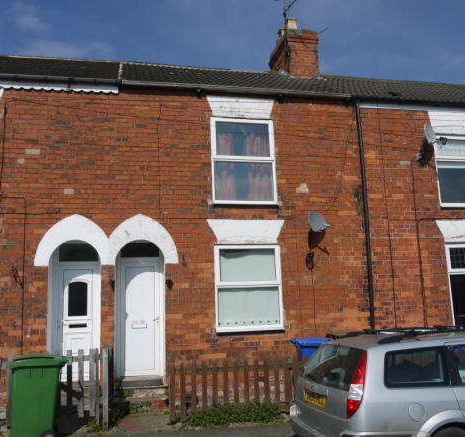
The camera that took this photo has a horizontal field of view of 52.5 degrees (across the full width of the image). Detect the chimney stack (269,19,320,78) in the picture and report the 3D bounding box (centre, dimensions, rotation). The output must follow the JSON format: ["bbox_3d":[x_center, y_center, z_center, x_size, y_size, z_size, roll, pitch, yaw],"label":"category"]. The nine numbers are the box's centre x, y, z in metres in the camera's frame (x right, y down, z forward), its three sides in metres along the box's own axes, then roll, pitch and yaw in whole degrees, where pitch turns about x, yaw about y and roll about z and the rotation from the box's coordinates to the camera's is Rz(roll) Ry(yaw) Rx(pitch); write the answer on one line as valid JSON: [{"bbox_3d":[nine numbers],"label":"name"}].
[{"bbox_3d":[1.673,-4.247,12.623,0.844,1.925,1.400,0,-9,-11],"label":"chimney stack"}]

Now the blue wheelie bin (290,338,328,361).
[{"bbox_3d":[1.307,2.472,7.654,0.730,1.070,0.580,0,-9,-11],"label":"blue wheelie bin"}]

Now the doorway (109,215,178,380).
[{"bbox_3d":[-1.476,1.296,7.890,1.142,2.729,0.300,0,-9,-11],"label":"doorway"}]

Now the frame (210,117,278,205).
[{"bbox_3d":[0.215,-1.047,8.549,1.188,1.607,0.100,0,-9,-11],"label":"frame"}]

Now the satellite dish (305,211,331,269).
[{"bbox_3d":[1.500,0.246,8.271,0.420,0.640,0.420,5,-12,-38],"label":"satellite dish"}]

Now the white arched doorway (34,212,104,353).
[{"bbox_3d":[-2.600,1.278,7.667,1.150,2.694,0.300,0,-9,-11],"label":"white arched doorway"}]

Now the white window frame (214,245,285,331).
[{"bbox_3d":[0.298,1.199,8.191,1.193,1.483,0.100,0,-9,-11],"label":"white window frame"}]

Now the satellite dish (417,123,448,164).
[{"bbox_3d":[3.820,-1.494,9.029,0.420,0.620,0.420,5,-12,-38],"label":"satellite dish"}]

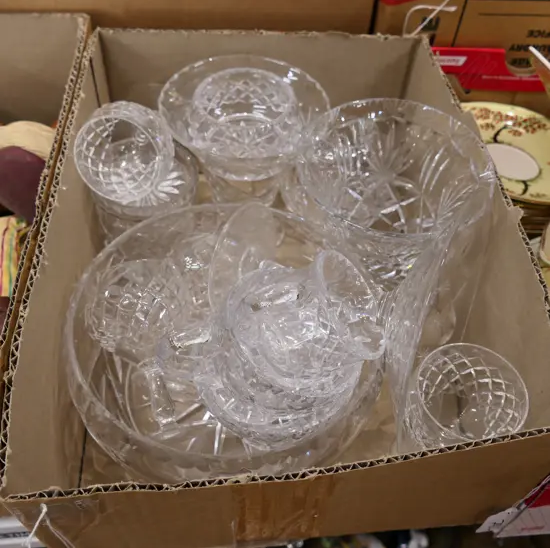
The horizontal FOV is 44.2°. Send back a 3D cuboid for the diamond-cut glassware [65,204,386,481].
[{"bbox_3d":[-0.035,0.065,0.521,0.219,0.122,0.219,0,51,-4],"label":"diamond-cut glassware"}]

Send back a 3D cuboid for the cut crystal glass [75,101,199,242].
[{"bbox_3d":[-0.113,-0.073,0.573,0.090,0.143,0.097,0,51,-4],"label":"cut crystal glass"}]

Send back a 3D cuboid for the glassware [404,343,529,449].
[{"bbox_3d":[0.134,0.100,0.490,0.078,0.066,0.078,2,52,-3],"label":"glassware"}]

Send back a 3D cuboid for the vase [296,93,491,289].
[{"bbox_3d":[0.088,-0.035,0.581,0.149,0.167,0.149,0,51,-4],"label":"vase"}]

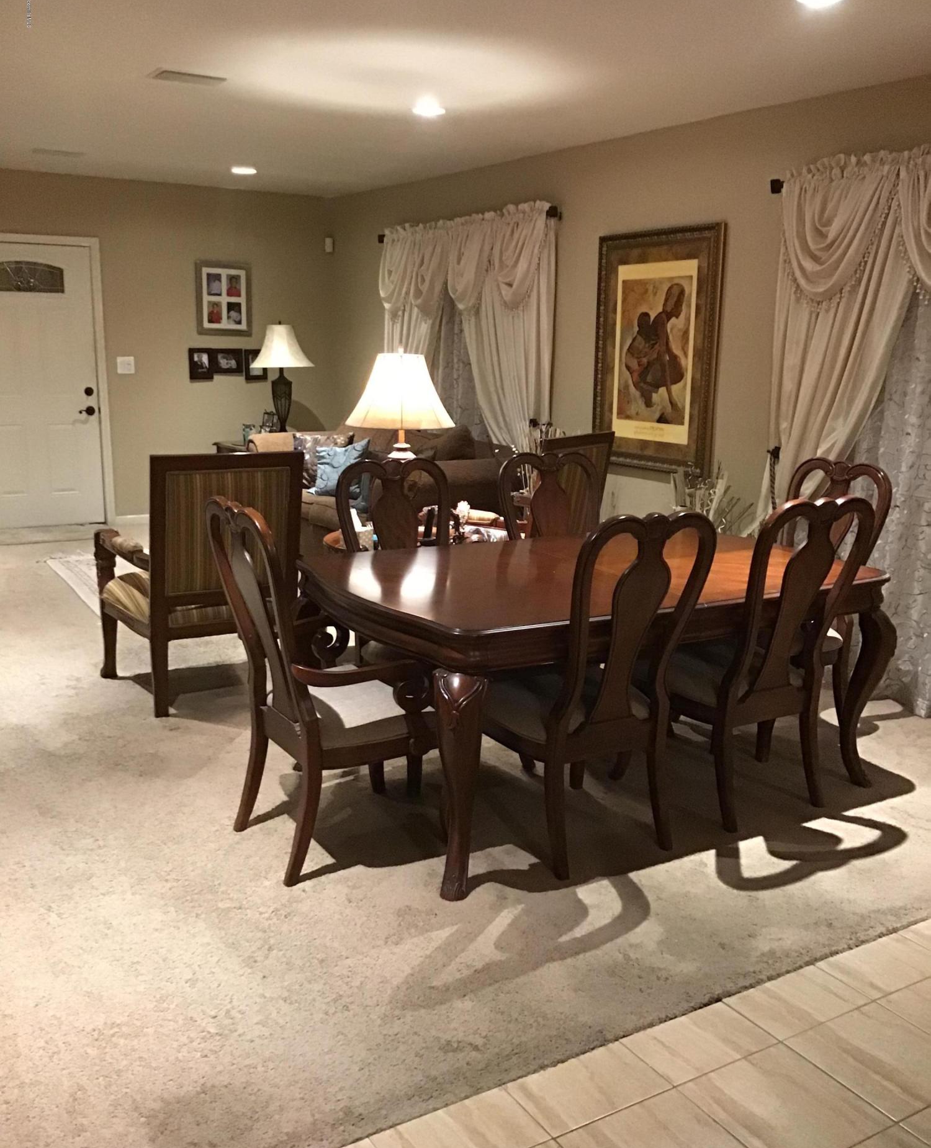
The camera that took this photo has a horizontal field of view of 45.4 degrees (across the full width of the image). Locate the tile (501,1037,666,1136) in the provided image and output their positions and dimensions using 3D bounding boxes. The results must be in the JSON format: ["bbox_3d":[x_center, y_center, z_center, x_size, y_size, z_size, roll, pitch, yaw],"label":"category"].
[{"bbox_3d":[0.253,1.056,2.278,0.304,0.010,0.178,-6,14,-31],"label":"tile"}]

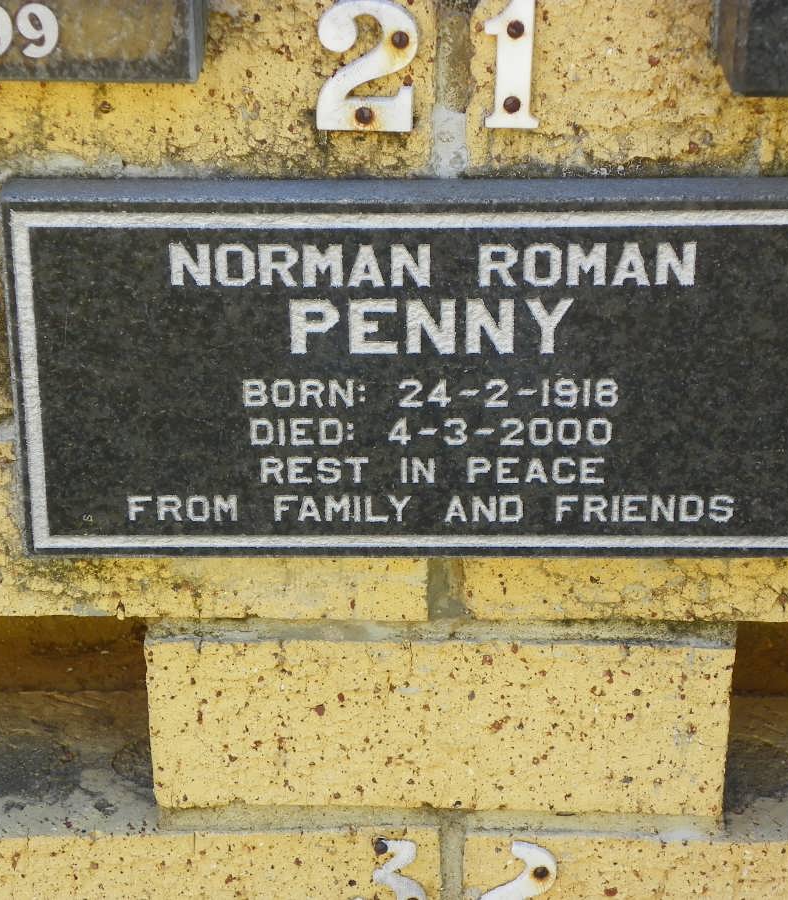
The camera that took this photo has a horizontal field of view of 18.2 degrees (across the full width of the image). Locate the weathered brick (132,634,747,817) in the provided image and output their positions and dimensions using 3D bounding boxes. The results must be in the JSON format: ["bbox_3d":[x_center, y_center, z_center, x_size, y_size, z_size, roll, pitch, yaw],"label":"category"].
[{"bbox_3d":[0.019,0.088,1.022,0.228,0.076,0.110,0,24,2],"label":"weathered brick"}]

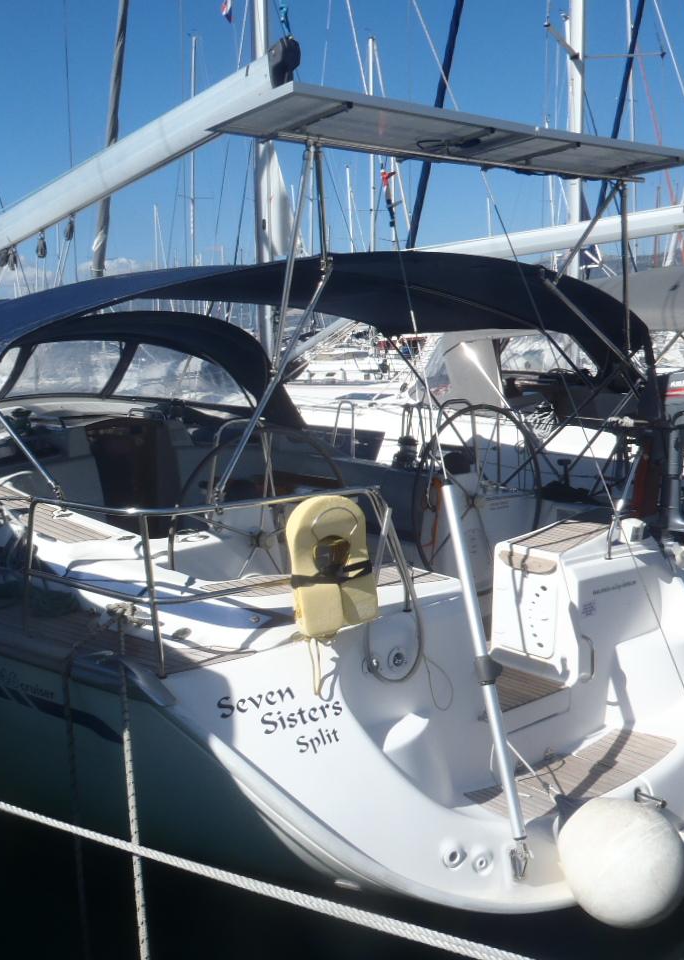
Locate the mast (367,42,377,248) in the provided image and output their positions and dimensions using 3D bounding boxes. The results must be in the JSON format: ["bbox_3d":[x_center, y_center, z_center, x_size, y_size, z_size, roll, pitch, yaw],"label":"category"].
[{"bbox_3d":[1.233,-11.325,42.836,0.160,13.300,0.200,-8,11,-41],"label":"mast"}]

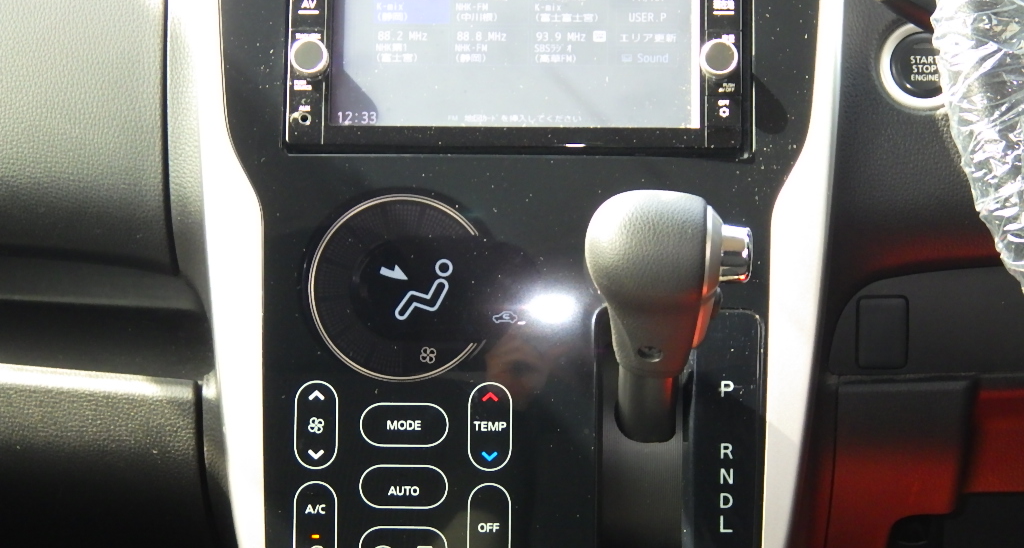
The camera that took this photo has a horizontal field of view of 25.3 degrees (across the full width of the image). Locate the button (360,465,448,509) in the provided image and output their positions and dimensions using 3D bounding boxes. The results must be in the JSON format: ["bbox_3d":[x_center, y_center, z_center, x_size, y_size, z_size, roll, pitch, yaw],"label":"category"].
[{"bbox_3d":[-0.046,0.090,0.969,0.037,0.019,0.004,1,-1,0],"label":"button"}]

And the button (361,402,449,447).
[{"bbox_3d":[-0.046,0.064,0.969,0.037,0.019,0.004,1,-1,0],"label":"button"}]

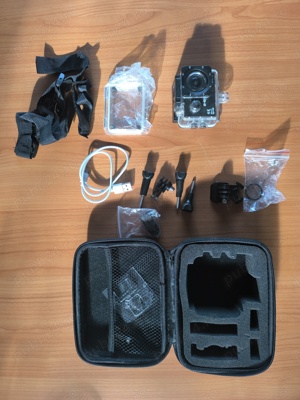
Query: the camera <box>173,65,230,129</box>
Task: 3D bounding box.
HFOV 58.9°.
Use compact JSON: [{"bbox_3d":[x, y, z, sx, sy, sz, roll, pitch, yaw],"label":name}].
[{"bbox_3d":[0.066,-0.130,0.340,0.069,0.044,0.065,0,86,2],"label":"camera"}]

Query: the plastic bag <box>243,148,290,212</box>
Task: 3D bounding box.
[{"bbox_3d":[0.151,-0.025,0.341,0.054,0.022,0.080,0,86,2],"label":"plastic bag"}]

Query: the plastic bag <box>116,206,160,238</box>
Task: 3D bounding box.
[{"bbox_3d":[-0.014,0.030,0.346,0.056,0.014,0.043,0,86,2],"label":"plastic bag"}]

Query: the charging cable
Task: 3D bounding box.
[{"bbox_3d":[-0.058,-0.034,0.352,0.069,0.014,0.076,0,86,2],"label":"charging cable"}]

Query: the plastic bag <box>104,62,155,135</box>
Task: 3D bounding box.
[{"bbox_3d":[-0.026,-0.134,0.348,0.064,0.034,0.087,0,86,2],"label":"plastic bag"}]

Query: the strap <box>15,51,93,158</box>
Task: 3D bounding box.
[{"bbox_3d":[-0.128,-0.127,0.351,0.095,0.034,0.139,0,86,2],"label":"strap"}]

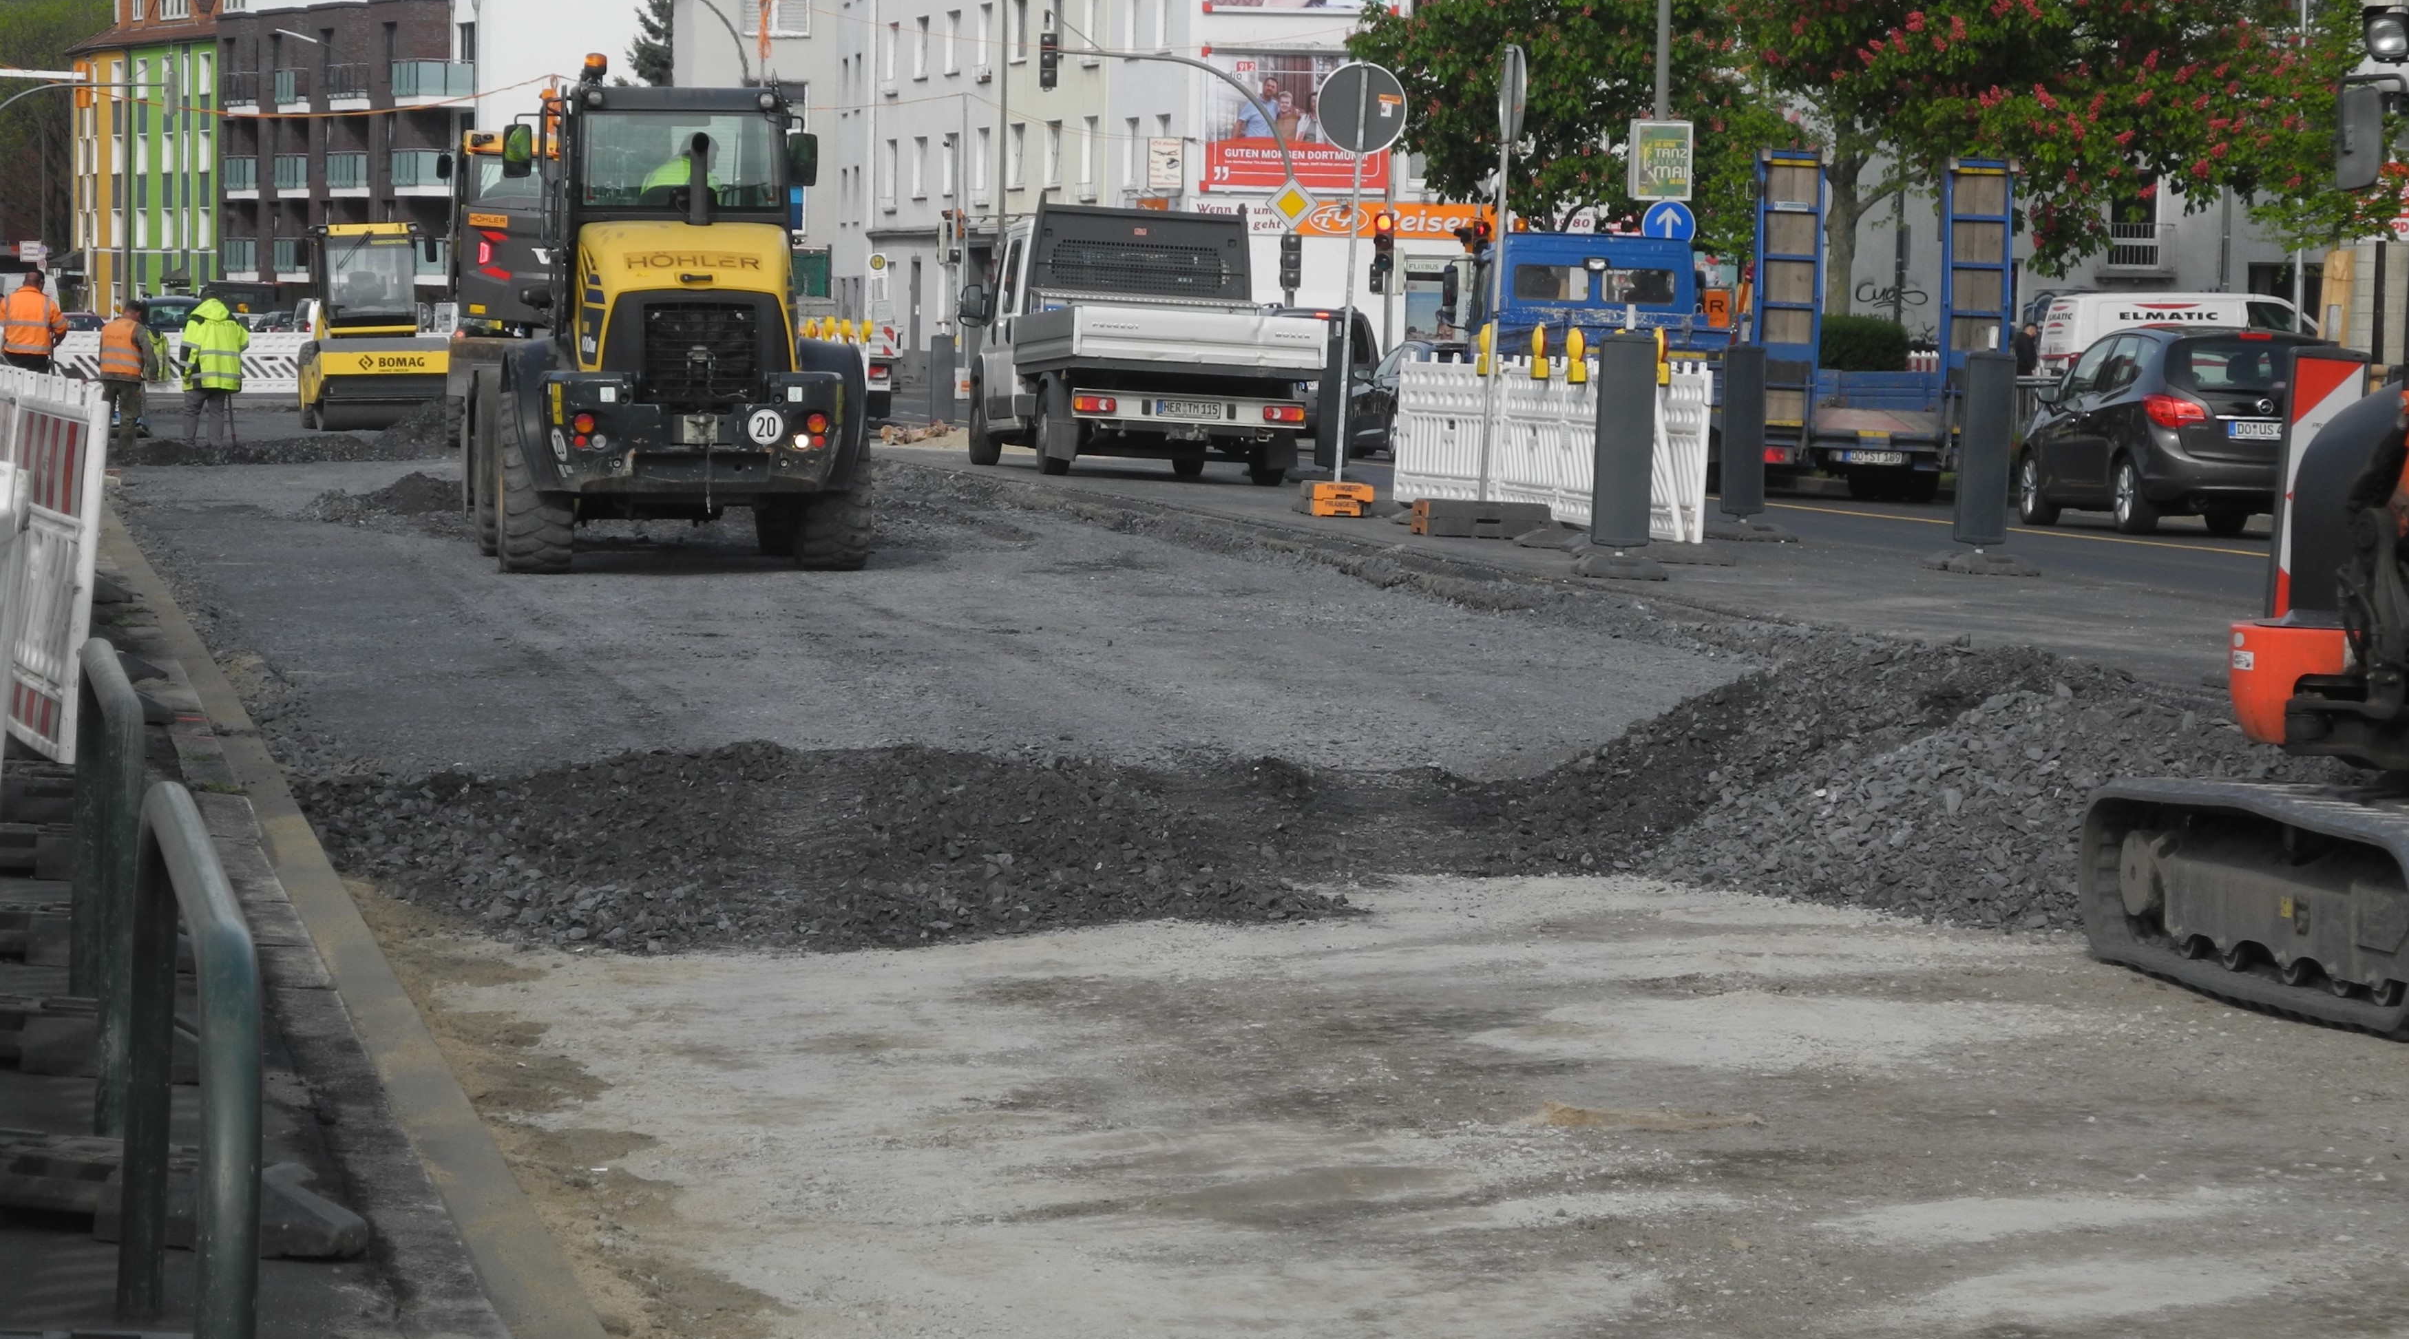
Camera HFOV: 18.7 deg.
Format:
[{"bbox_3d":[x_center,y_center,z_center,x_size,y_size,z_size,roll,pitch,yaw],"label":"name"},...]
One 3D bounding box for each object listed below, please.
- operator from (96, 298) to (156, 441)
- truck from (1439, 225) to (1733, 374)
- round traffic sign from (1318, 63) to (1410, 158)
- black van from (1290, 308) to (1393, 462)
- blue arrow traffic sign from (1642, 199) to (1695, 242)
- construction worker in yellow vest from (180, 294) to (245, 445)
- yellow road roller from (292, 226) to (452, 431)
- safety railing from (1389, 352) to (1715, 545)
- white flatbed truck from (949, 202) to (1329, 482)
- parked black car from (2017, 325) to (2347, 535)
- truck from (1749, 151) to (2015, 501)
[{"bbox_3d":[-12.074,-3.310,82.000,0.620,1.720,0.450,2,3,25],"label":"operator"},{"bbox_3d":[3.950,-3.143,71.000,2.200,2.350,6.200,0,3,-9],"label":"truck"},{"bbox_3d":[1.017,-3.606,47.000,0.600,0.600,0.050,3,3,-12],"label":"round traffic sign"},{"bbox_3d":[0.950,-3.330,86.000,1.800,1.780,4.500,1,3,-11],"label":"black van"},{"bbox_3d":[5.123,-4.859,80.500,0.600,0.600,0.050,0,3,-10],"label":"blue arrow traffic sign"},{"bbox_3d":[-11.008,-3.279,81.000,0.680,1.780,0.480,1,3,-4],"label":"construction worker in yellow vest"},{"bbox_3d":[-11.600,-4.774,101.600,1.850,2.880,4.800,0,3,-13],"label":"yellow road roller"},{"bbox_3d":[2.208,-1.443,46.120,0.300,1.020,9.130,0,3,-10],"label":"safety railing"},{"bbox_3d":[-0.580,-2.740,60.800,2.130,2.280,6.000,1,3,-11],"label":"white flatbed truck"},{"bbox_3d":[7.600,-1.890,57.000,1.820,1.600,4.290,1,3,-10],"label":"parked black car"},{"bbox_3d":[4.656,-2.772,59.200,2.100,2.700,6.400,0,3,-10],"label":"truck"}]

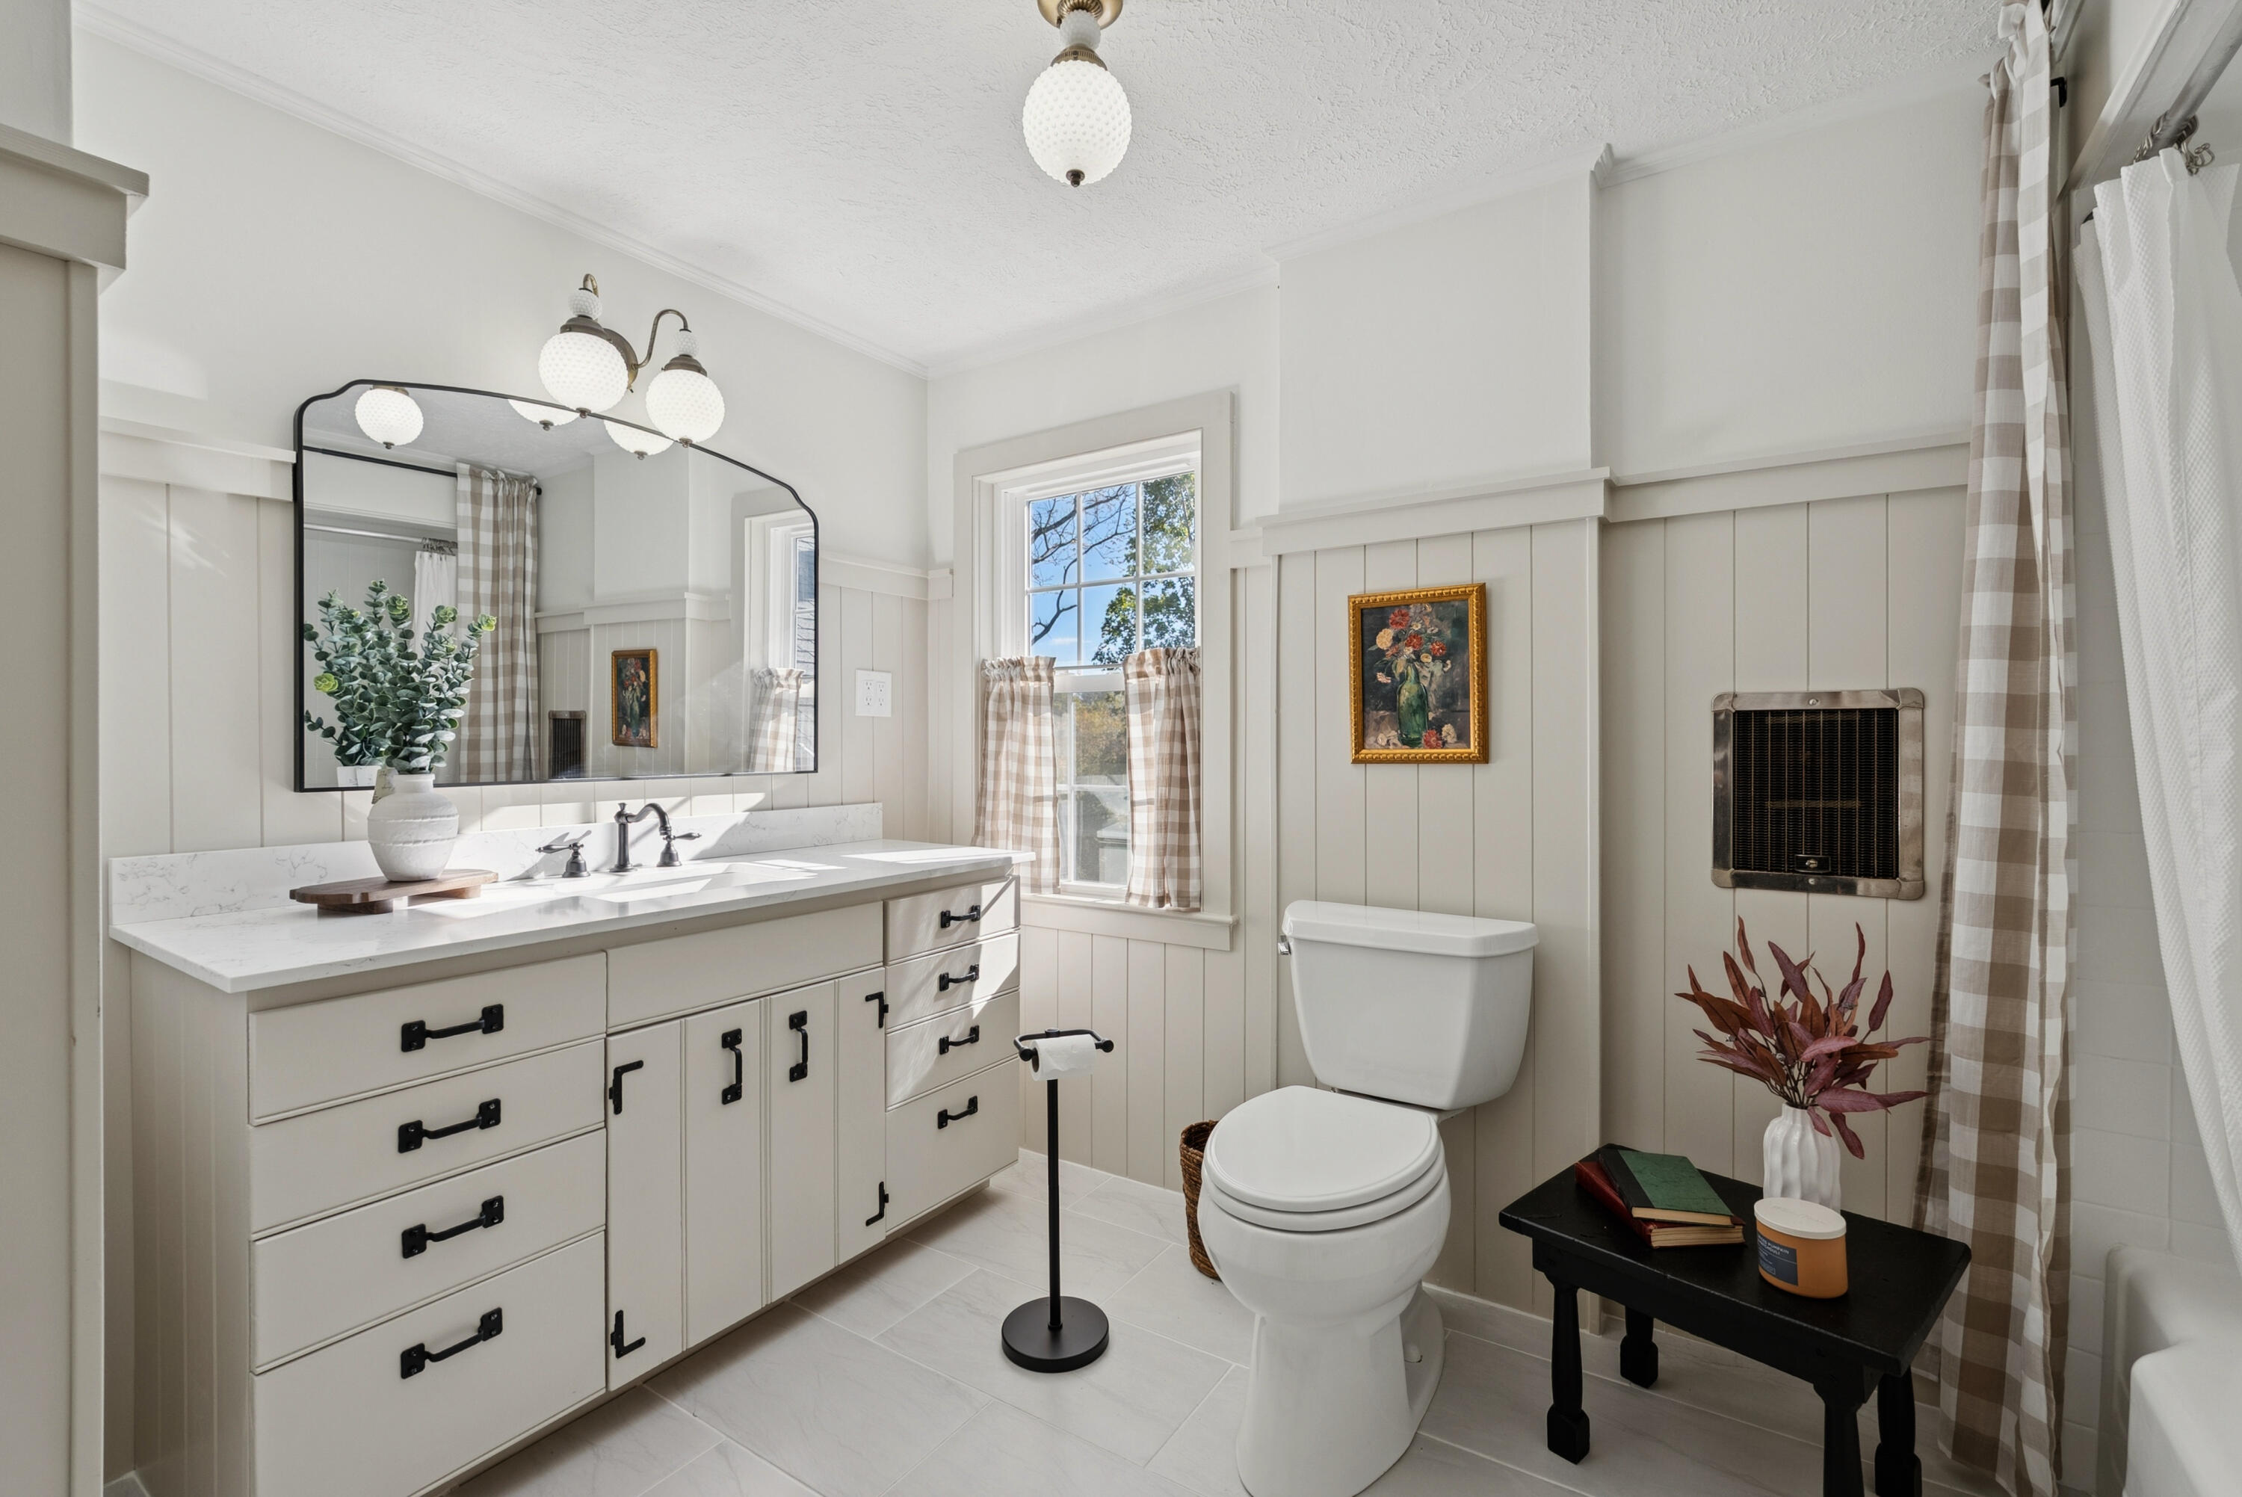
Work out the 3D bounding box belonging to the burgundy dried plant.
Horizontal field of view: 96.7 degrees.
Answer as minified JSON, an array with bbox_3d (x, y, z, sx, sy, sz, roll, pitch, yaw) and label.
[{"bbox_3d":[1.041,0.445,1.520,0.330,0.360,0.300,0,0,32],"label":"burgundy dried plant"}]

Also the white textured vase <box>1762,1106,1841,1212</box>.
[{"bbox_3d":[1.047,0.645,1.530,0.099,0.187,0.099,0,0,32],"label":"white textured vase"}]

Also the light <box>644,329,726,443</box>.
[{"bbox_3d":[-0.934,-0.779,2.142,0.154,0.248,0.154,0,0,32],"label":"light"}]

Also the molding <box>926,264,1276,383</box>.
[{"bbox_3d":[-0.089,-1.091,2.588,1.154,0.030,0.030,0,0,32],"label":"molding"}]

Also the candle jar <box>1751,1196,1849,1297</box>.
[{"bbox_3d":[0.950,0.695,1.391,0.103,0.089,0.103,0,0,0],"label":"candle jar"}]

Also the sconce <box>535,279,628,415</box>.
[{"bbox_3d":[-1.065,-0.796,1.970,0.165,0.263,0.155,0,0,32],"label":"sconce"}]

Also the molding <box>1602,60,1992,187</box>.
[{"bbox_3d":[1.172,-1.090,1.758,0.599,0.030,0.030,0,0,32],"label":"molding"}]

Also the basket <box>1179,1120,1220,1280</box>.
[{"bbox_3d":[0.226,0.964,2.126,0.200,0.275,0.200,0,0,32],"label":"basket"}]

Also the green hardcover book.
[{"bbox_3d":[0.866,0.701,1.595,0.138,0.019,0.217,0,0,14],"label":"green hardcover book"}]

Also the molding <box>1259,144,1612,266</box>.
[{"bbox_3d":[0.611,-1.090,2.027,0.688,0.030,0.030,0,0,32],"label":"molding"}]

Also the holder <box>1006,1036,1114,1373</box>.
[{"bbox_3d":[-0.120,0.813,1.843,0.197,0.580,0.215,0,0,-19],"label":"holder"}]

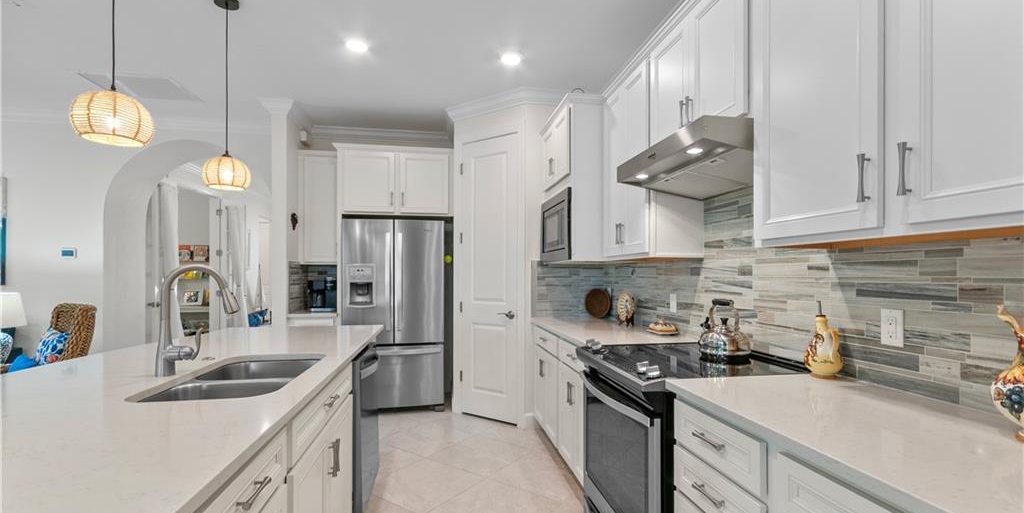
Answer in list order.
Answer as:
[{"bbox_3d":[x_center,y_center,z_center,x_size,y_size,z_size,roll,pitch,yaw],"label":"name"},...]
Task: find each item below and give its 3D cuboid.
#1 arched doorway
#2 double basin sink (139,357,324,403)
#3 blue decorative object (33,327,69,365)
[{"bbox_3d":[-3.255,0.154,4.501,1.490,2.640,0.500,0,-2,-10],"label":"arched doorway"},{"bbox_3d":[-1.012,0.565,1.635,0.415,0.200,0.740,0,-2,-10],"label":"double basin sink"},{"bbox_3d":[-3.793,0.756,3.500,0.410,0.390,0.140,-1,-20,35],"label":"blue decorative object"}]

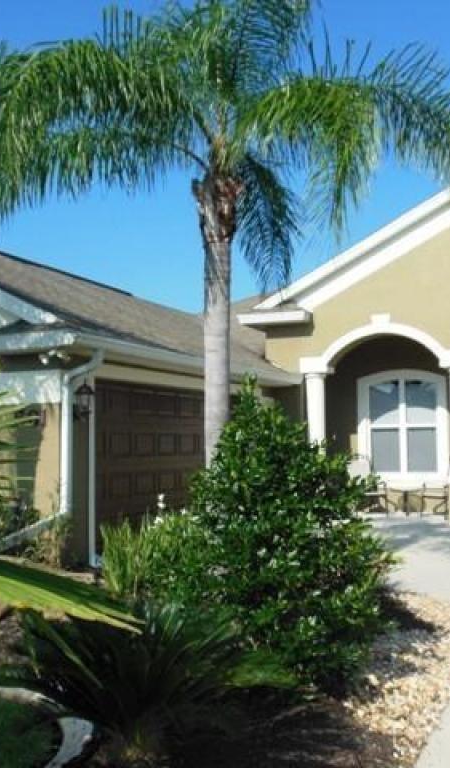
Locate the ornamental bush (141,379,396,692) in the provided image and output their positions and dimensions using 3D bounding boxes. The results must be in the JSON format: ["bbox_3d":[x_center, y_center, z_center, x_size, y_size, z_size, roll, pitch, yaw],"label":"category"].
[{"bbox_3d":[0.292,0.913,4.851,1.600,1.895,1.450,-1,-4,0],"label":"ornamental bush"}]

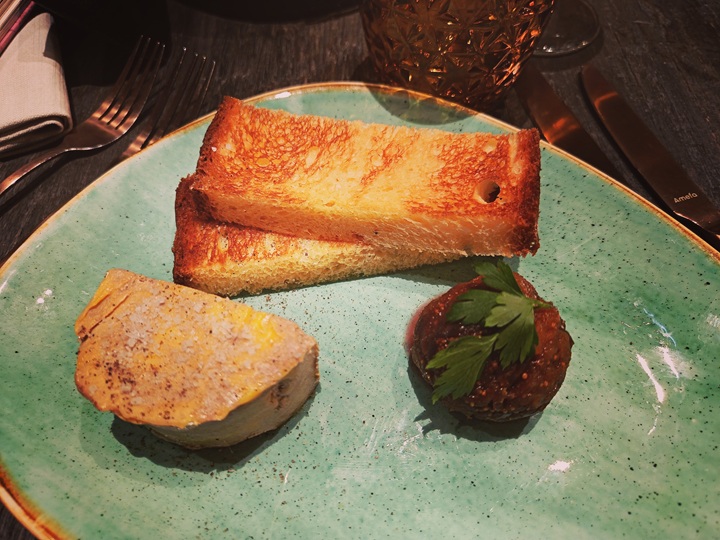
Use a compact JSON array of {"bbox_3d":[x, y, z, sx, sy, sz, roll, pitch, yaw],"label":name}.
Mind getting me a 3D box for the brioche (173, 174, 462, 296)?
[{"bbox_3d":[-0.009,-0.020,0.184,0.112,0.019,0.040,-9,59,-6],"label":"brioche"}]

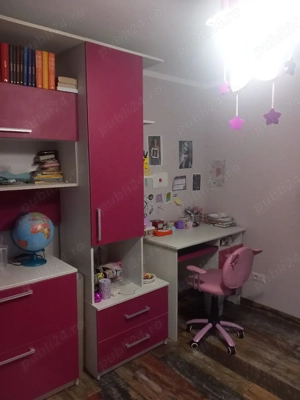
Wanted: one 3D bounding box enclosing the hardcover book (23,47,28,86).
[{"bbox_3d":[-0.757,-0.773,1.844,0.026,0.210,0.140,-6,9,-39],"label":"hardcover book"}]

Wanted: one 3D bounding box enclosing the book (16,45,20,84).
[{"bbox_3d":[-0.787,-0.770,1.819,0.021,0.209,0.140,-6,9,-39],"label":"book"}]

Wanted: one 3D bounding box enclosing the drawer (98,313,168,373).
[{"bbox_3d":[-0.229,1.013,2.449,0.647,0.217,0.414,-6,10,-40],"label":"drawer"}]

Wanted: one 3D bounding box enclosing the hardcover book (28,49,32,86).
[{"bbox_3d":[-0.751,-0.777,1.879,0.023,0.215,0.172,-6,10,-40],"label":"hardcover book"}]

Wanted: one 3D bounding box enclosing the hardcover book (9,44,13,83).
[{"bbox_3d":[-0.817,-0.765,1.795,0.021,0.208,0.140,-6,9,-39],"label":"hardcover book"}]

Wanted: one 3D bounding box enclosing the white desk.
[{"bbox_3d":[0.393,0.702,3.025,0.965,0.776,0.586,-6,10,-40],"label":"white desk"}]

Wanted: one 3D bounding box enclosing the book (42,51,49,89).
[{"bbox_3d":[-0.669,-0.782,1.921,0.039,0.219,0.145,-6,9,-39],"label":"book"}]

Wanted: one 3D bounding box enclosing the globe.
[{"bbox_3d":[-0.792,0.257,2.107,0.272,0.347,0.272,-6,10,-40],"label":"globe"}]

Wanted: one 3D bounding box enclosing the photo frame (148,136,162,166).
[{"bbox_3d":[0.059,-0.460,2.966,0.185,0.286,0.015,-6,10,-40],"label":"photo frame"}]

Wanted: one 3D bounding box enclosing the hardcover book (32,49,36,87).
[{"bbox_3d":[-0.721,-0.776,1.875,0.022,0.215,0.140,-6,9,-39],"label":"hardcover book"}]

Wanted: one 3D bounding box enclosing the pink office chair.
[{"bbox_3d":[0.529,0.721,2.461,0.514,0.816,0.493,-6,9,-39],"label":"pink office chair"}]

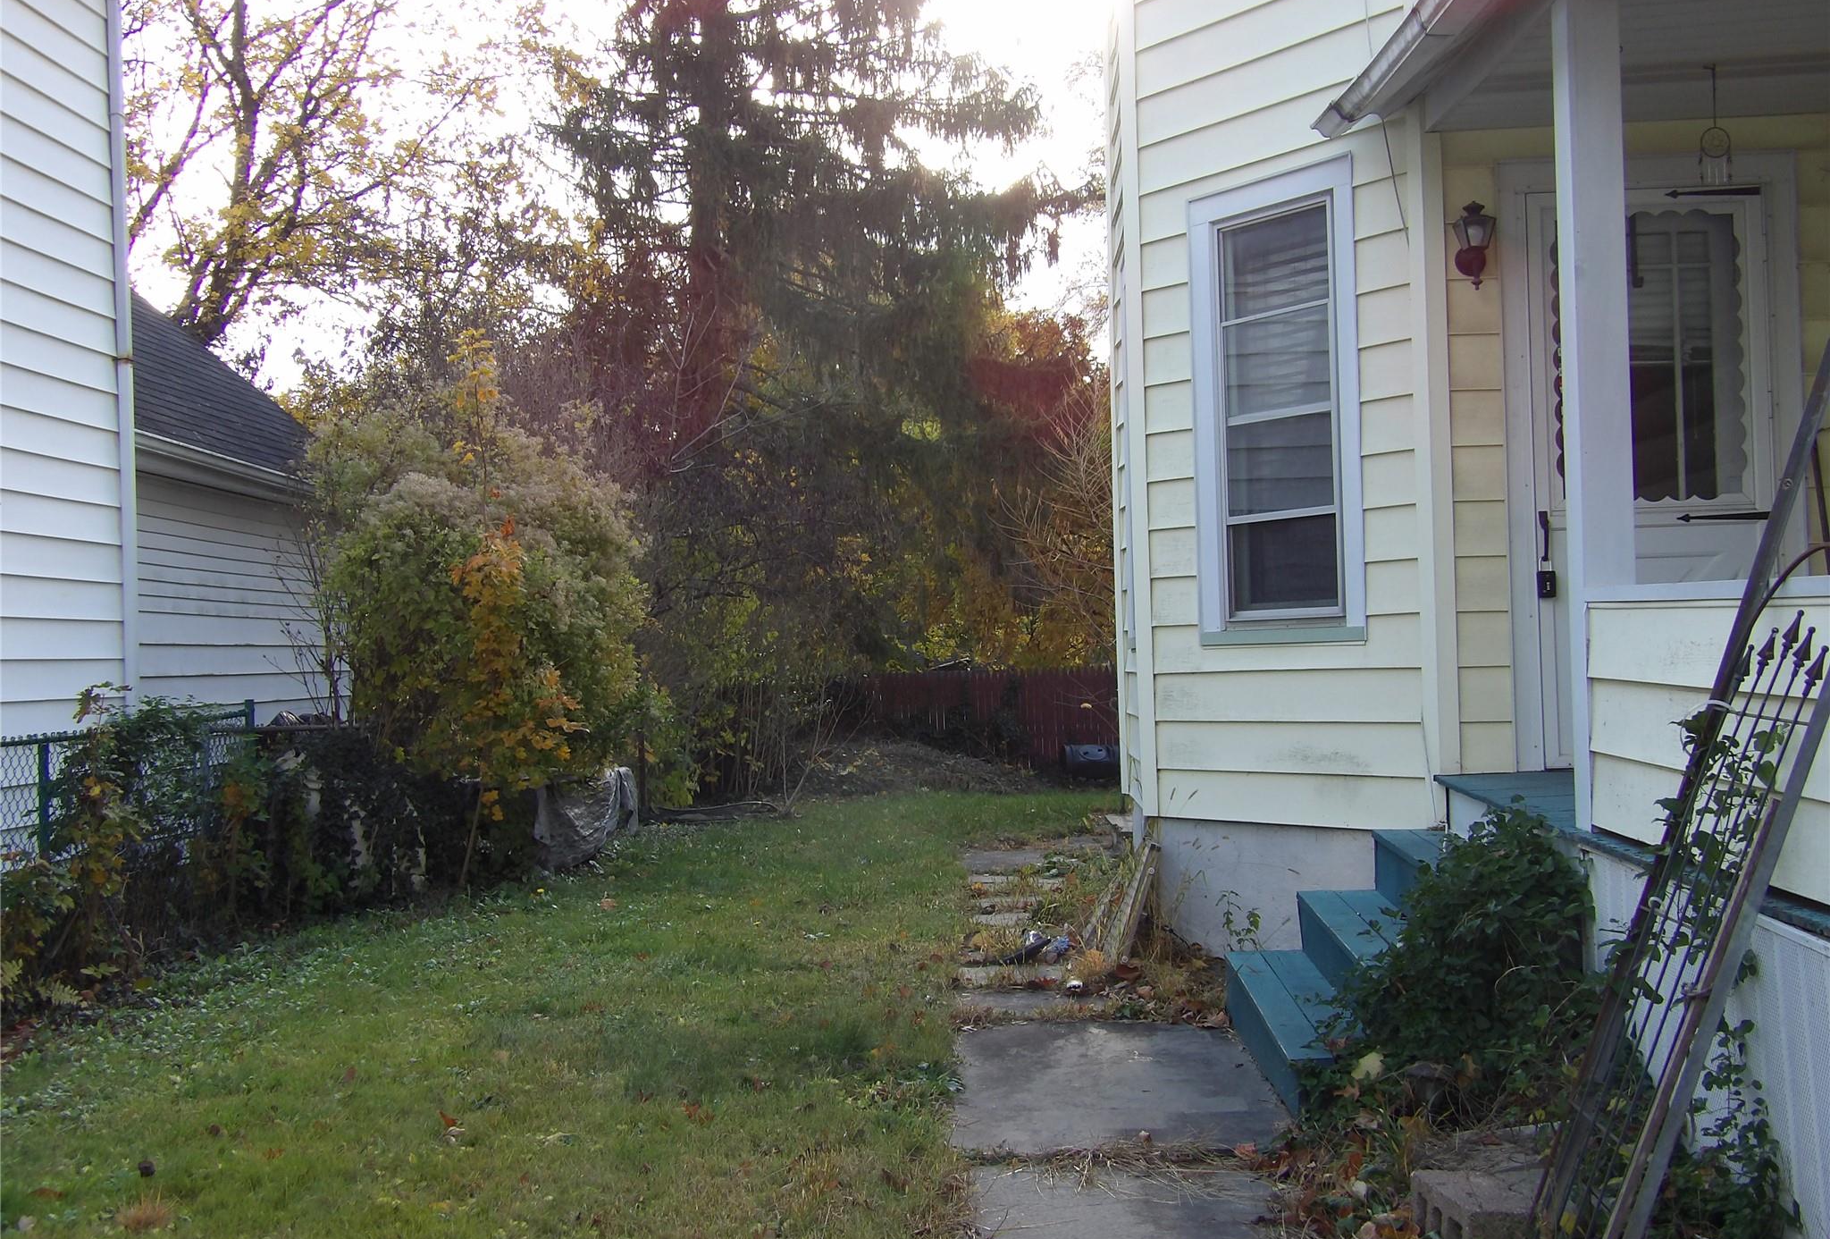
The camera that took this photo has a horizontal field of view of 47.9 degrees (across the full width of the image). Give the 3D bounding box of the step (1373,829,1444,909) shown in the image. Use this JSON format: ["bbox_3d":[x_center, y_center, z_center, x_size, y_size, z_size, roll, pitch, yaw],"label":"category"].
[{"bbox_3d":[1.755,0.881,6.588,0.275,0.210,1.620,-2,1,2],"label":"step"}]

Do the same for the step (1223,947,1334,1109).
[{"bbox_3d":[1.229,1.310,6.588,0.280,0.190,1.620,-2,1,2],"label":"step"}]

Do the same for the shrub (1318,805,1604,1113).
[{"bbox_3d":[1.506,0.947,5.700,0.710,0.820,0.720,-2,-1,0],"label":"shrub"}]

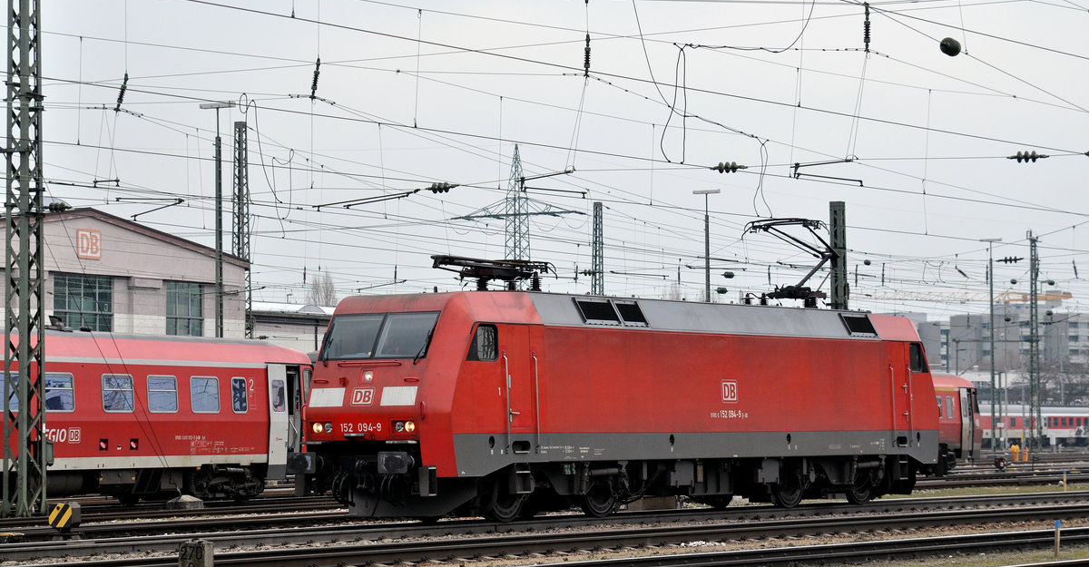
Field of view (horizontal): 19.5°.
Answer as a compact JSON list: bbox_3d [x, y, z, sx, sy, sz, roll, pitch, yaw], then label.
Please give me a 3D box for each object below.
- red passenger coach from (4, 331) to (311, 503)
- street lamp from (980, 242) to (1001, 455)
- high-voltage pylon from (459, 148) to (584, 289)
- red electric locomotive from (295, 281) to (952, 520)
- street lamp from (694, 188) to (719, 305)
[{"bbox_3d":[-11.593,2.748,65.798,2.860,3.860,25.900,-2,-3,26],"label":"red passenger coach"},{"bbox_3d":[32.490,4.674,229.600,1.750,15.900,0.350,-2,-3,29],"label":"street lamp"},{"bbox_3d":[-2.677,1.727,329.180,13.800,32.600,3.600,-3,-3,32],"label":"high-voltage pylon"},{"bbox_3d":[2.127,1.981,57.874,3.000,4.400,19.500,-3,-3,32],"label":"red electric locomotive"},{"bbox_3d":[9.464,2.578,182.599,1.750,15.900,0.350,-2,-3,29],"label":"street lamp"}]

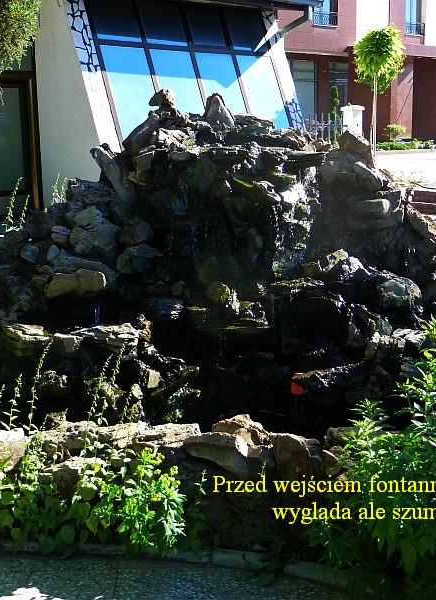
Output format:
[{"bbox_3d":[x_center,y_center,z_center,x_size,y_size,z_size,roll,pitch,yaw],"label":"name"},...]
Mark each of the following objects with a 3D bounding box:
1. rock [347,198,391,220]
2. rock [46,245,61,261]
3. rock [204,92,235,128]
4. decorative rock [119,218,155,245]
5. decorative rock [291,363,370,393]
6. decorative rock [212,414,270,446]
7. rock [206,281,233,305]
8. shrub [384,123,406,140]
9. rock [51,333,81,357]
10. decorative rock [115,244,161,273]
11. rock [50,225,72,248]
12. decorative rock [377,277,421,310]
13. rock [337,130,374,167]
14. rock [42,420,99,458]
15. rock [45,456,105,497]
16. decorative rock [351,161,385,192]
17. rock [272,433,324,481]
[{"bbox_3d":[1.006,-0.605,5.250,0.288,0.134,0.220,1,12,11],"label":"rock"},{"bbox_3d":[-1.015,-0.293,4.850,0.086,0.091,0.085,-3,13,-12],"label":"rock"},{"bbox_3d":[0.003,-1.326,5.500,0.219,0.230,0.190,-1,12,0],"label":"rock"},{"bbox_3d":[-0.498,-0.418,4.800,0.215,0.145,0.180,-1,12,0],"label":"decorative rock"},{"bbox_3d":[0.587,0.404,4.100,0.413,0.115,0.220,1,13,8],"label":"decorative rock"},{"bbox_3d":[0.103,0.573,3.450,0.250,0.128,0.220,-1,12,2],"label":"decorative rock"},{"bbox_3d":[0.009,-0.047,4.900,0.159,0.136,0.150,-1,12,0],"label":"rock"},{"bbox_3d":[6.438,-6.111,28.500,0.800,0.660,0.780,-1,12,0],"label":"shrub"},{"bbox_3d":[-0.796,0.232,4.100,0.150,0.115,0.130,-1,12,0],"label":"rock"},{"bbox_3d":[-0.470,-0.240,4.650,0.258,0.157,0.200,-2,13,-6],"label":"decorative rock"},{"bbox_3d":[-1.036,-0.420,5.200,0.143,0.145,0.140,-4,12,-11],"label":"rock"},{"bbox_3d":[1.045,-0.038,4.550,0.250,0.170,0.210,-1,12,0],"label":"decorative rock"},{"bbox_3d":[0.962,-1.060,5.500,0.261,0.230,0.200,1,12,10],"label":"rock"},{"bbox_3d":[-0.642,0.607,3.420,0.241,0.125,0.190,-3,13,-11],"label":"rock"},{"bbox_3d":[-0.567,0.712,3.150,0.230,0.140,0.170,-1,12,0],"label":"rock"},{"bbox_3d":[0.923,-0.762,4.850,0.200,0.180,0.180,-1,12,0],"label":"decorative rock"},{"bbox_3d":[0.310,0.604,3.030,0.190,0.180,0.160,-1,12,0],"label":"rock"}]

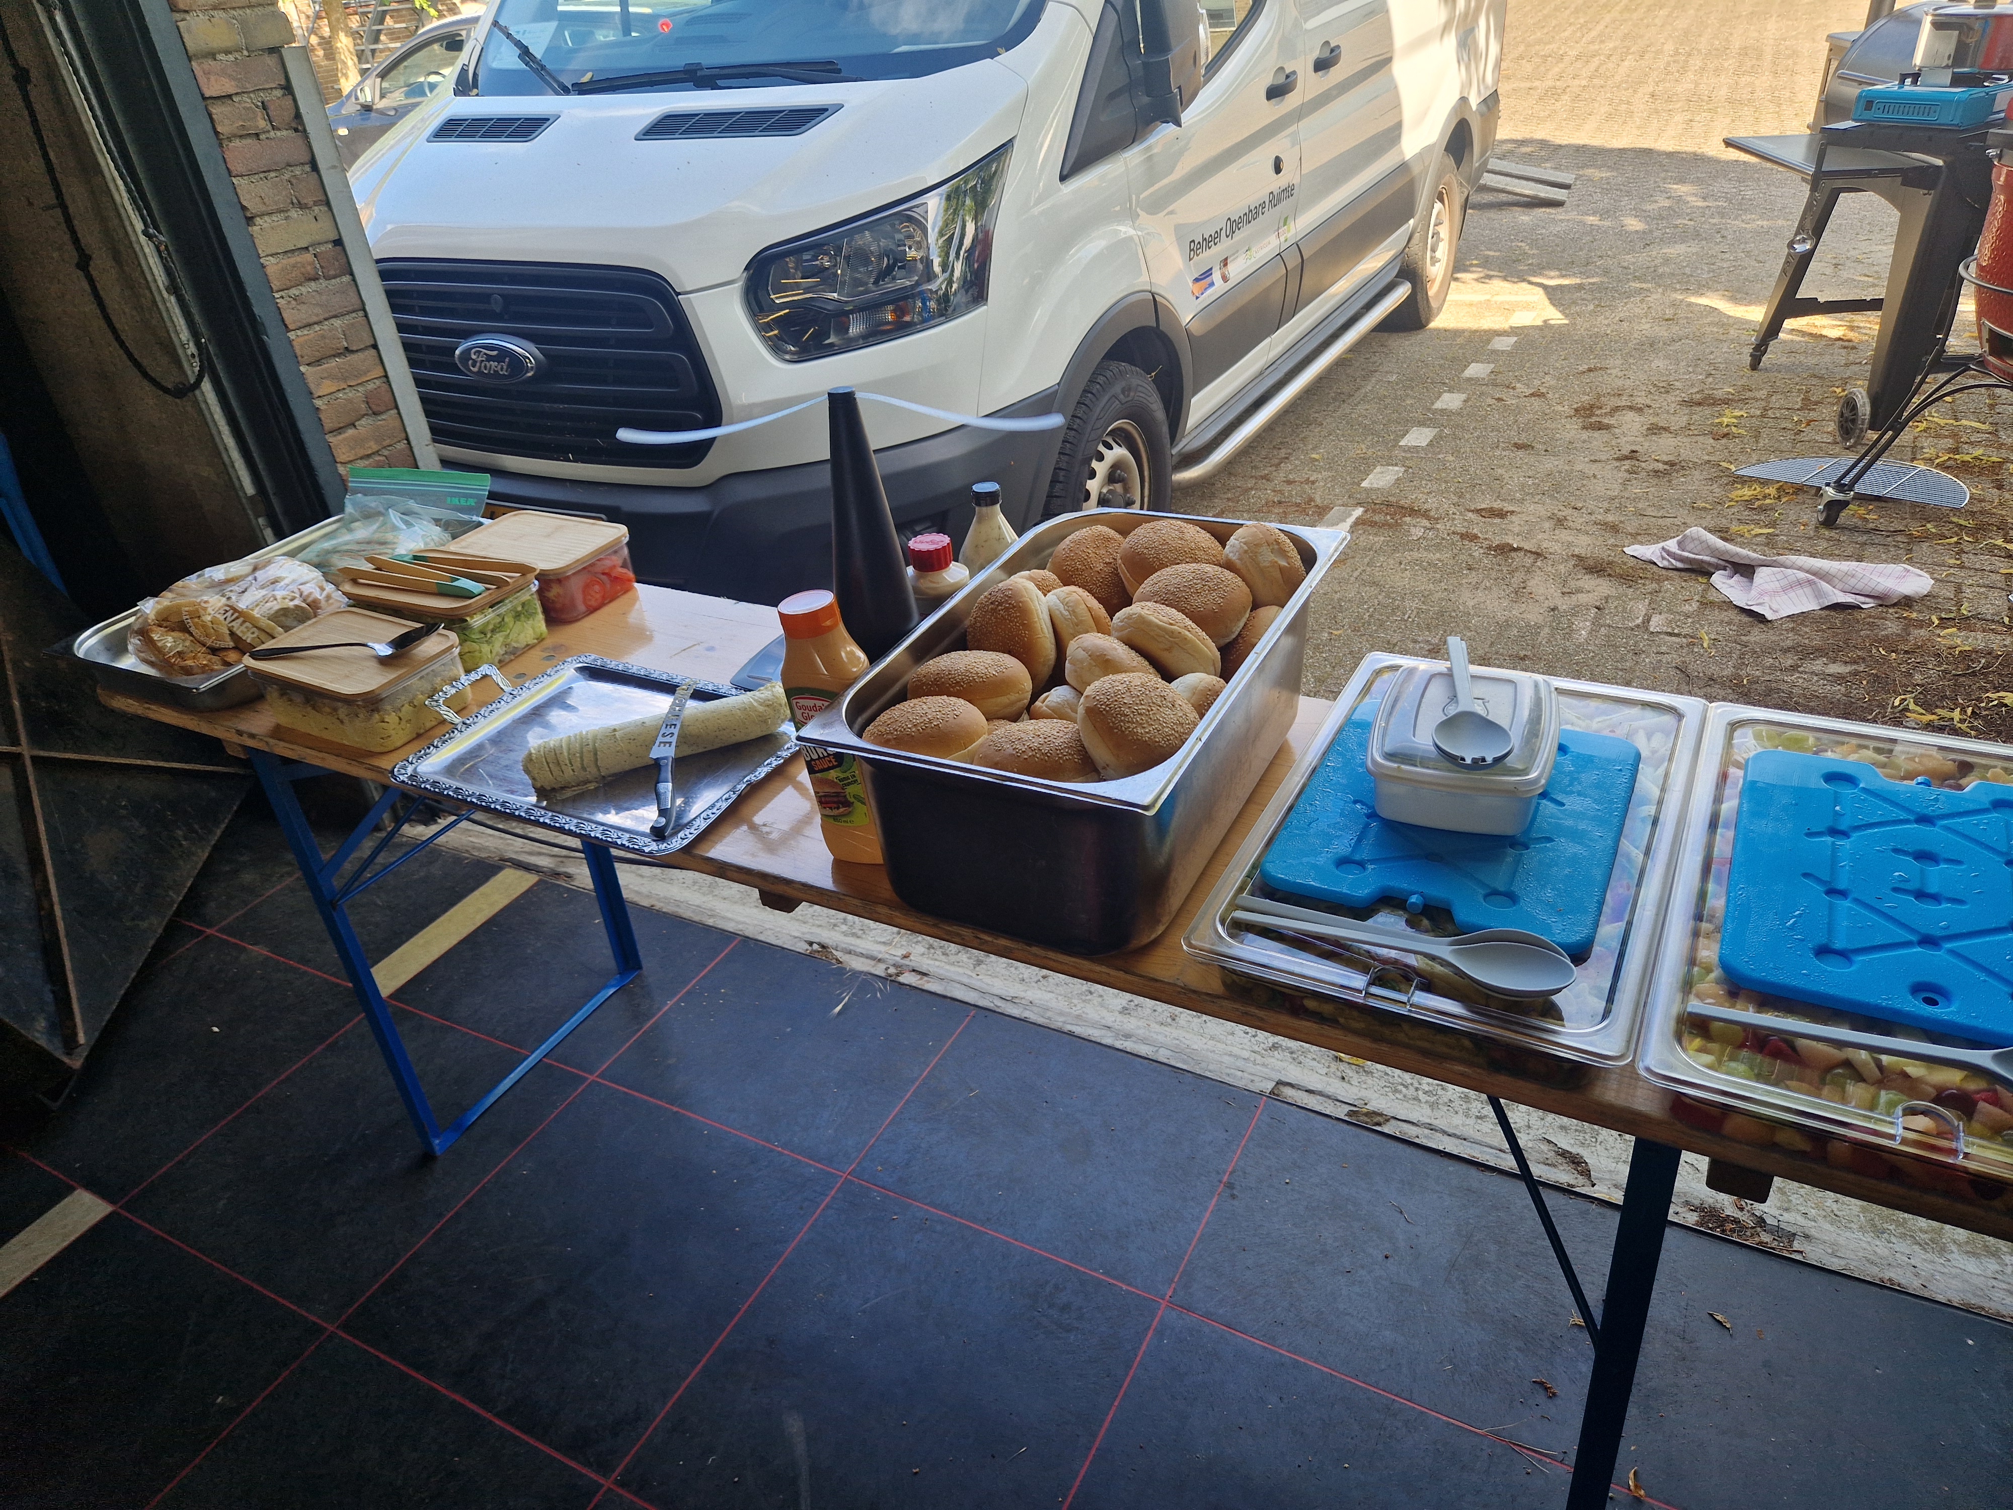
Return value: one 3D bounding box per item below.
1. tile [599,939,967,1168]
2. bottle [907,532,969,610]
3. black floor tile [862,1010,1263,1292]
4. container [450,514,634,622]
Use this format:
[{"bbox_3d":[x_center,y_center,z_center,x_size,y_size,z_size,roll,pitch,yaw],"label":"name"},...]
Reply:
[{"bbox_3d":[-0.363,0.480,2.198,0.500,0.010,0.379,12,36,26],"label":"tile"},{"bbox_3d":[-0.078,-0.172,1.582,0.074,0.172,0.074,-16,33,-16],"label":"bottle"},{"bbox_3d":[0.077,0.570,1.973,0.500,0.012,0.376,12,36,26],"label":"black floor tile"},{"bbox_3d":[-0.664,-0.270,1.915,0.240,0.084,0.160,12,36,26],"label":"container"}]

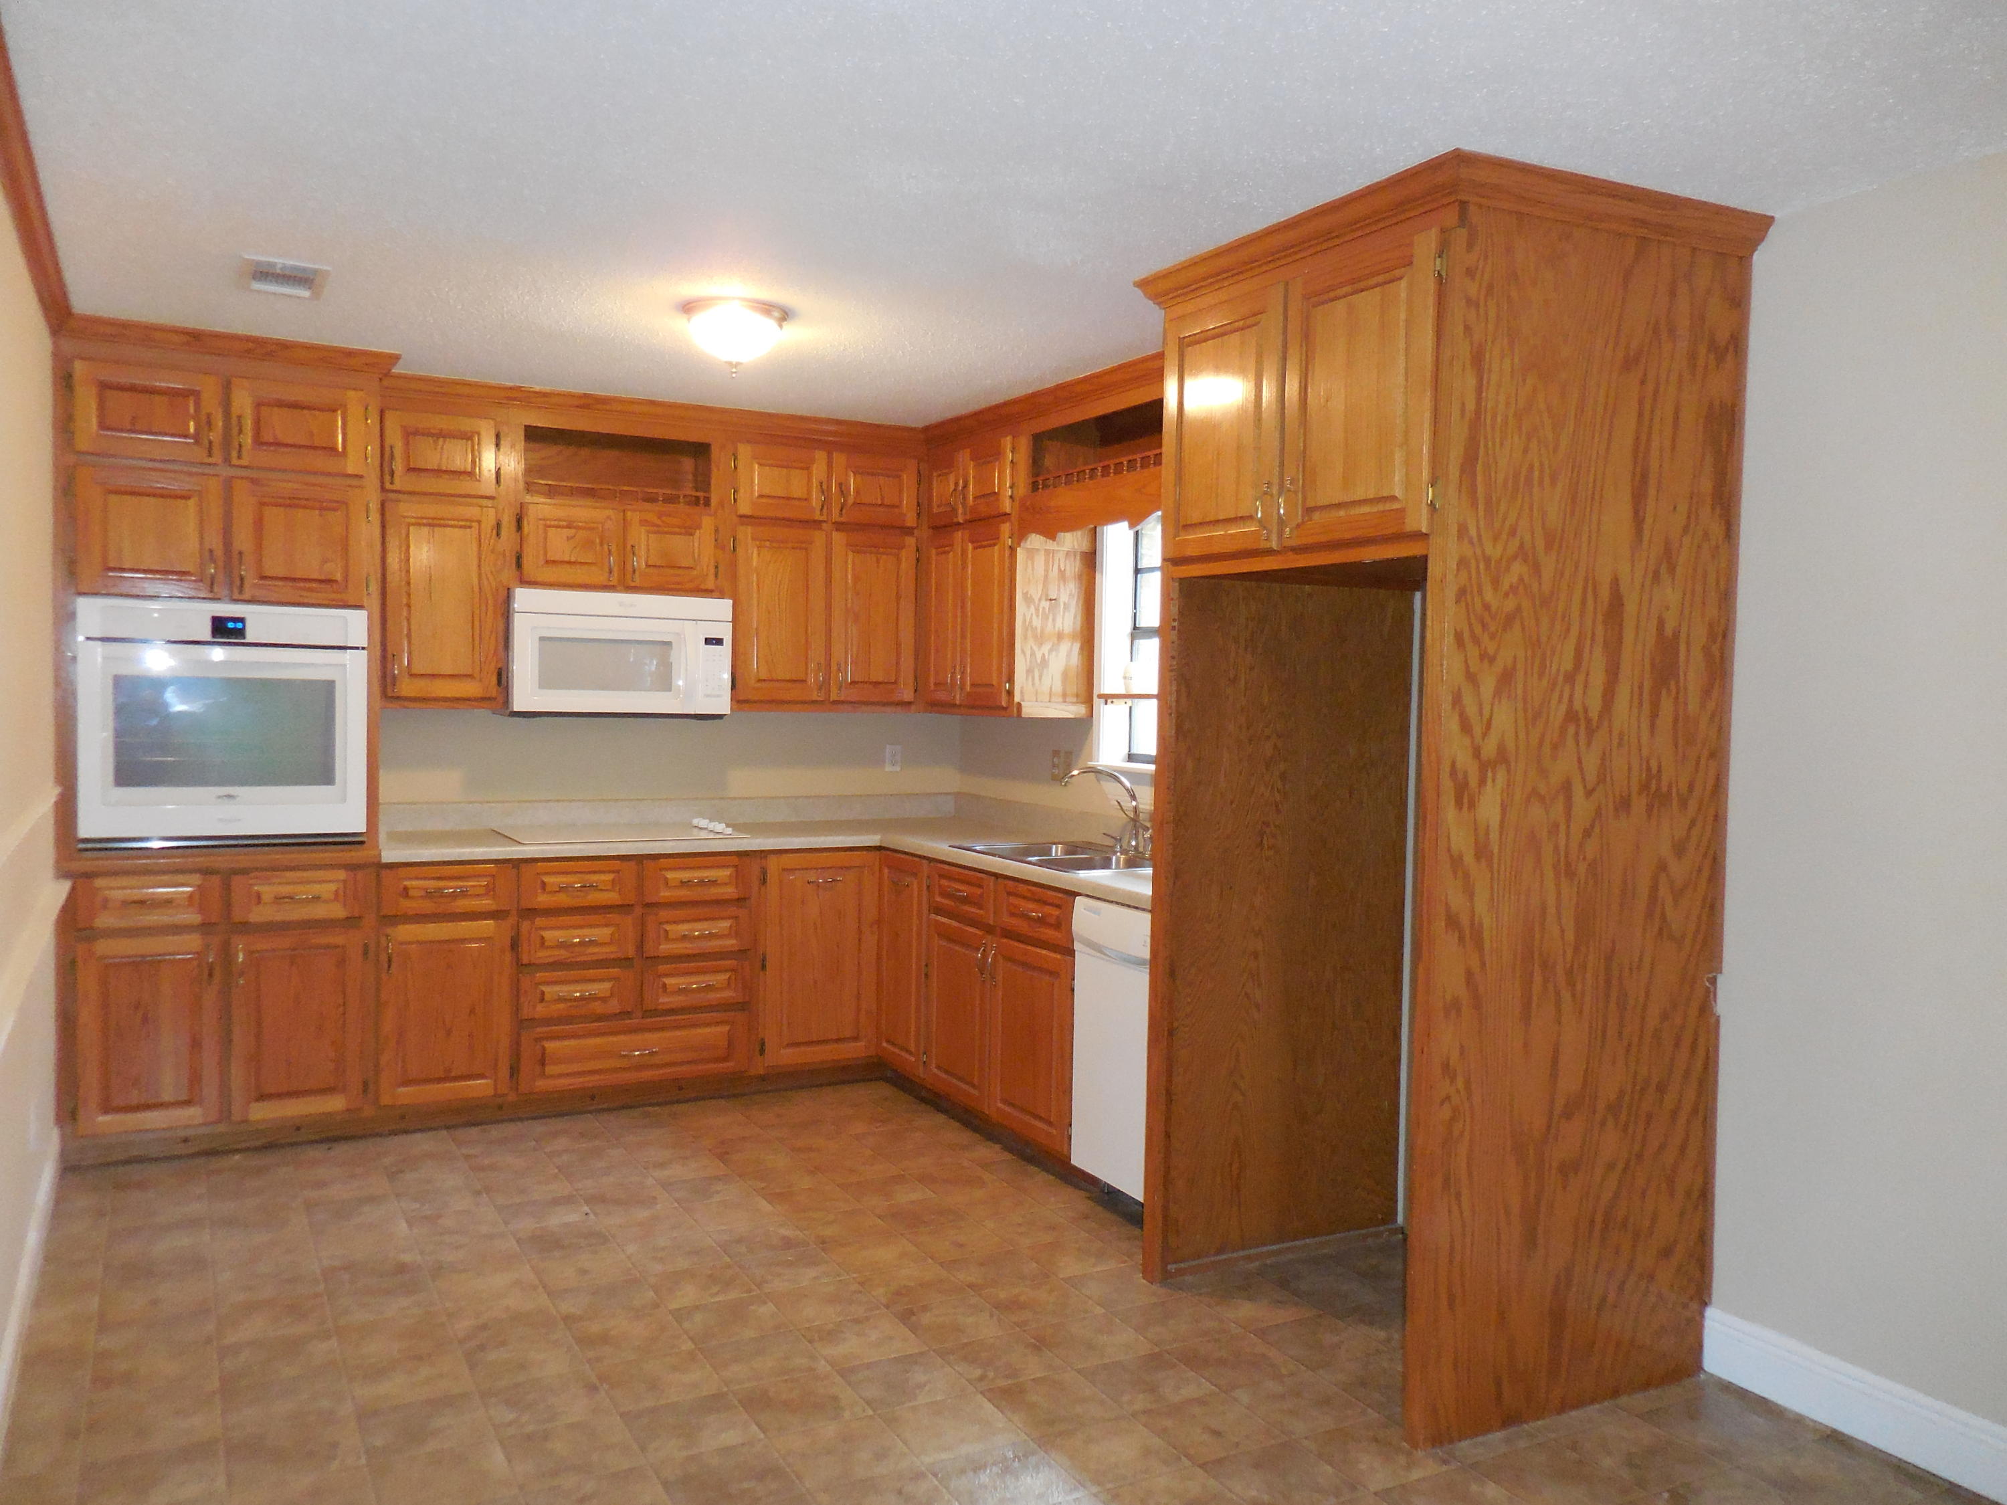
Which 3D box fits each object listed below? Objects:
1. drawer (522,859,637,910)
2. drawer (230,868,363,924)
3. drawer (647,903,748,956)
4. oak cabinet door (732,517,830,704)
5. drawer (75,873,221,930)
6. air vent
[{"bbox_3d":[-1.492,0.426,4.974,0.367,0.154,0.380,0,3,-27],"label":"drawer"},{"bbox_3d":[-2.264,0.433,4.662,0.363,0.161,0.420,0,3,-24],"label":"drawer"},{"bbox_3d":[-1.136,0.609,5.184,0.360,0.153,0.420,0,3,-24],"label":"drawer"},{"bbox_3d":[-0.824,-0.506,5.393,0.351,0.638,0.025,0,3,-25],"label":"oak cabinet door"},{"bbox_3d":[-2.605,0.424,4.431,0.366,0.159,0.450,0,3,-29],"label":"drawer"},{"bbox_3d":[-1.834,-1.202,3.691,0.197,0.025,0.350,0,3,-29],"label":"air vent"}]

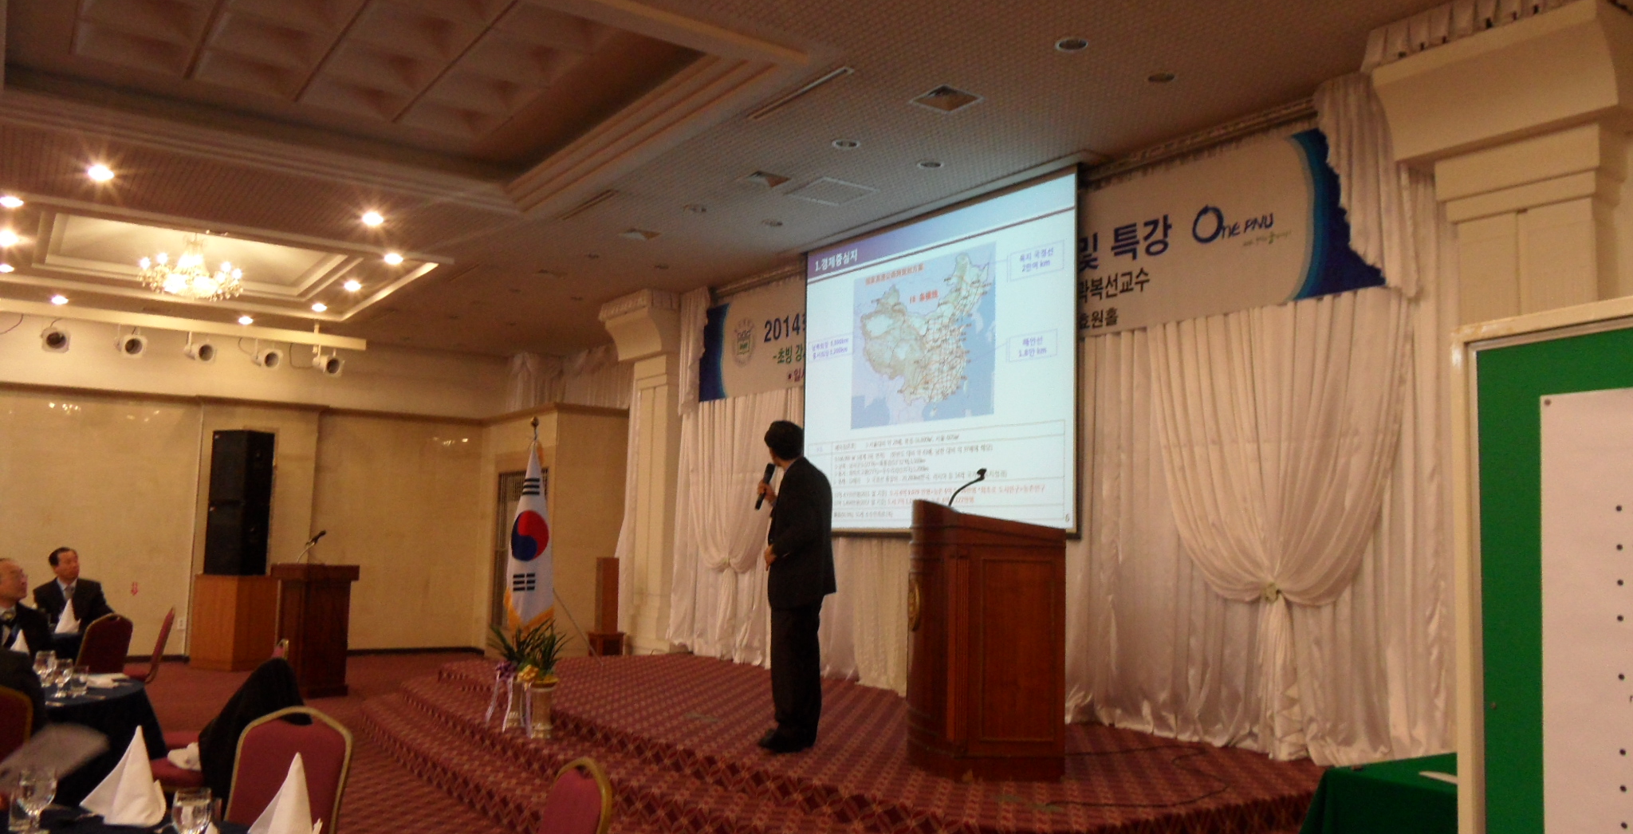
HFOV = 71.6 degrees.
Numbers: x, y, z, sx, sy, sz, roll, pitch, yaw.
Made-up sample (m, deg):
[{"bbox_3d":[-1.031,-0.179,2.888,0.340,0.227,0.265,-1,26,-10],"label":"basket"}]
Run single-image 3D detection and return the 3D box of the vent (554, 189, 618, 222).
[{"bbox_3d":[-1.695,-1.557,8.318,0.075,0.040,1.020,5,-6,-34],"label":"vent"}]

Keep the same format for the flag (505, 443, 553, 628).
[{"bbox_3d":[-2.401,0.990,9.450,0.370,1.520,0.220,1,-5,6],"label":"flag"}]

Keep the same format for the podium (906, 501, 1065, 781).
[{"bbox_3d":[0.782,1.056,5.549,0.640,1.250,0.760,3,-5,-9],"label":"podium"}]

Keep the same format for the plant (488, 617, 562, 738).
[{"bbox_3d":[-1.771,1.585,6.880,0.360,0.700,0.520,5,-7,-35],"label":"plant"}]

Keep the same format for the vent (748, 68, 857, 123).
[{"bbox_3d":[-0.104,-1.722,6.045,0.075,0.040,0.960,5,-6,-34],"label":"vent"}]

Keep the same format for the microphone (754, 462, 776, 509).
[{"bbox_3d":[-0.273,0.371,6.050,0.050,0.255,0.050,21,6,-1],"label":"microphone"}]

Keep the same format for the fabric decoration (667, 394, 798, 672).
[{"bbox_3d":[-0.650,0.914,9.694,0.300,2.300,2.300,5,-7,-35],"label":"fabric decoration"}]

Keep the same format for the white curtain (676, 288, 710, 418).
[{"bbox_3d":[-1.113,-0.589,10.381,0.200,1.200,0.580,5,-7,-35],"label":"white curtain"}]

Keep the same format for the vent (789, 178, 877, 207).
[{"bbox_3d":[0.088,-1.505,7.648,0.460,0.030,0.460,5,-7,-35],"label":"vent"}]

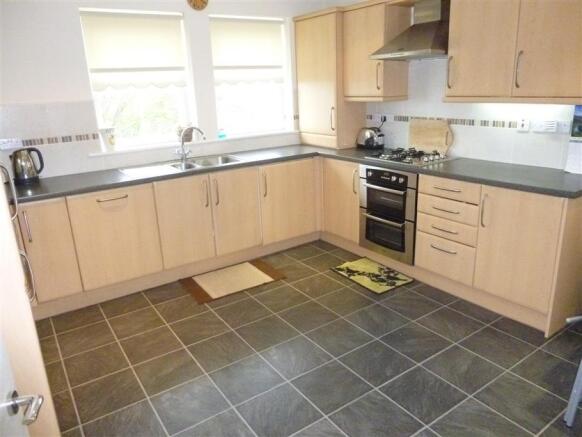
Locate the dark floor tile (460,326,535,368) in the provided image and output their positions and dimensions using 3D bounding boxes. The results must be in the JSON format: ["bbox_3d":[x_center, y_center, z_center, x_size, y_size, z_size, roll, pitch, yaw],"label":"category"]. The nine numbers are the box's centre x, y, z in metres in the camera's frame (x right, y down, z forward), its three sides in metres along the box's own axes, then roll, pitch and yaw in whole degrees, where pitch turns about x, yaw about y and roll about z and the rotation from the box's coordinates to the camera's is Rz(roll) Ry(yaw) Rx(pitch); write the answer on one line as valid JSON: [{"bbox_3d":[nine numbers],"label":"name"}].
[{"bbox_3d":[1.211,0.759,2.474,0.326,0.010,0.322,-13,20,-32],"label":"dark floor tile"}]

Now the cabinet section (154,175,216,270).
[{"bbox_3d":[-0.973,-0.025,3.546,0.458,0.712,0.530,-13,20,-32],"label":"cabinet section"}]

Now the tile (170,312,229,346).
[{"bbox_3d":[-0.615,0.741,2.833,0.322,0.010,0.322,-13,20,-32],"label":"tile"}]

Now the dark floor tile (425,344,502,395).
[{"bbox_3d":[0.944,0.830,2.321,0.325,0.012,0.325,-13,20,-32],"label":"dark floor tile"}]

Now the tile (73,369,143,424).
[{"bbox_3d":[-0.968,0.936,2.236,0.322,0.010,0.322,-13,20,-32],"label":"tile"}]

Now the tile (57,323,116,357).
[{"bbox_3d":[-1.330,0.785,2.743,0.325,0.010,0.325,-13,20,-32],"label":"tile"}]

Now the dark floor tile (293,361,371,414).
[{"bbox_3d":[0.213,0.877,2.211,0.325,0.010,0.325,-13,20,-32],"label":"dark floor tile"}]

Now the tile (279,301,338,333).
[{"bbox_3d":[0.122,0.682,2.914,0.322,0.010,0.322,-13,20,-32],"label":"tile"}]

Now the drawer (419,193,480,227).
[{"bbox_3d":[1.294,-0.115,3.096,0.480,0.141,0.495,-13,20,-32],"label":"drawer"}]

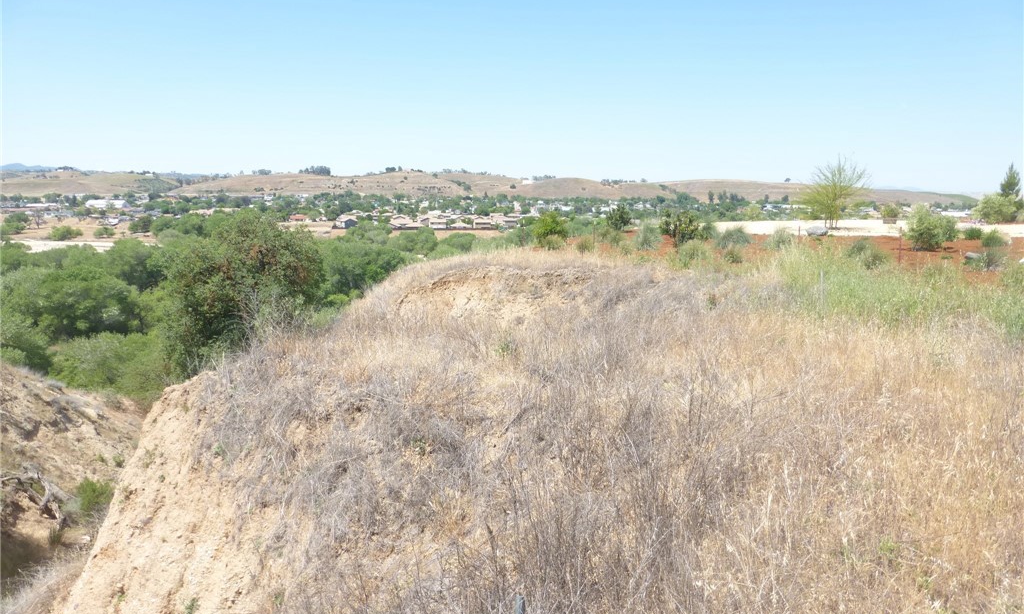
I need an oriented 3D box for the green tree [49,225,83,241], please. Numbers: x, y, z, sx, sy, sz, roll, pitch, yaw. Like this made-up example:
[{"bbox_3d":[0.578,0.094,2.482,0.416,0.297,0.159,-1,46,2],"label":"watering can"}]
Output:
[{"bbox_3d":[-176.085,-28.986,280.000,13.410,6.310,12.340,0,10,0],"label":"green tree"}]

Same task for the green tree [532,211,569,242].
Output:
[{"bbox_3d":[1.675,-3.372,30.500,1.500,1.460,1.380,0,10,0],"label":"green tree"}]

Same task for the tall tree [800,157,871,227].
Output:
[{"bbox_3d":[18.821,-6.751,41.500,4.380,4.330,4.030,0,10,0],"label":"tall tree"}]

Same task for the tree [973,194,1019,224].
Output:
[{"bbox_3d":[30.708,-6.211,45.000,2.790,1.960,2.570,0,10,0],"label":"tree"}]

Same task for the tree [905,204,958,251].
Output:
[{"bbox_3d":[15.657,-2.967,26.500,2.090,1.790,1.920,0,10,0],"label":"tree"}]

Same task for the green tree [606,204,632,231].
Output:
[{"bbox_3d":[5.981,-4.979,39.500,1.450,1.560,1.330,0,10,0],"label":"green tree"}]

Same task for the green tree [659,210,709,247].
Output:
[{"bbox_3d":[6.744,-3.131,28.500,1.650,1.570,1.510,0,10,0],"label":"green tree"}]

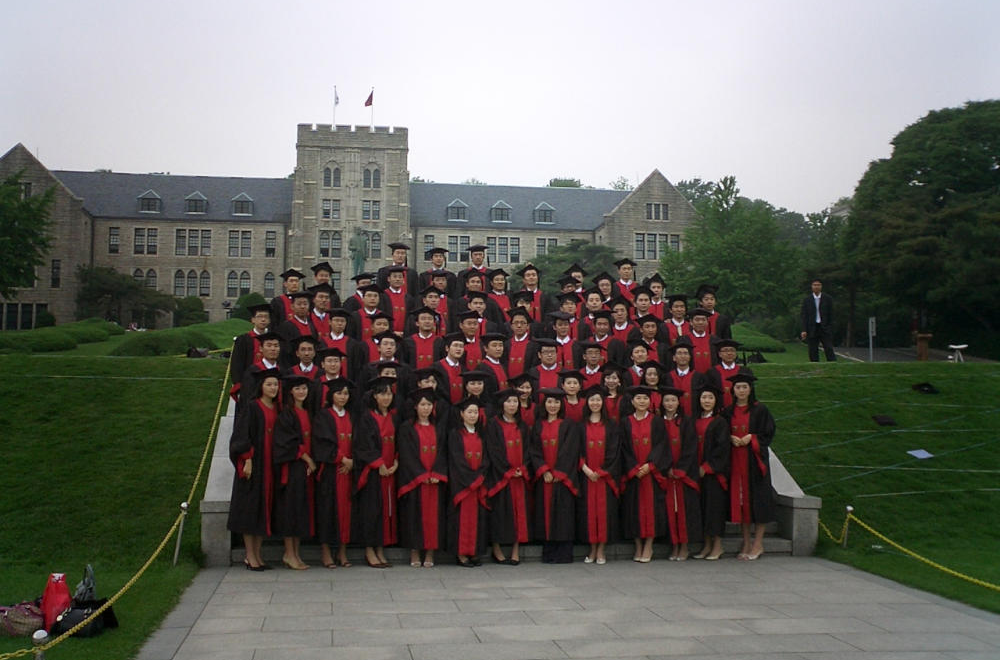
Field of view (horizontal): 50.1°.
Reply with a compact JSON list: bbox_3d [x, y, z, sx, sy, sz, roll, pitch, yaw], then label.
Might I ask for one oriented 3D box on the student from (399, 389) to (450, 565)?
[{"bbox_3d":[-0.727,1.394,10.117,0.520,1.659,0.380,2,-4,-19],"label":"student"}]

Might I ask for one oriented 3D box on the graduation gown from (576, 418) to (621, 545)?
[{"bbox_3d":[0.949,1.449,10.258,0.460,1.195,0.350,0,-4,2],"label":"graduation gown"}]

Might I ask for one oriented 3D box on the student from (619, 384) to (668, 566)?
[{"bbox_3d":[1.406,1.379,10.341,0.490,1.681,0.380,-1,-4,12],"label":"student"}]

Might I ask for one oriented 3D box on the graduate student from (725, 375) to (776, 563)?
[{"bbox_3d":[2.469,1.344,10.587,0.520,1.845,0.400,-3,-5,35],"label":"graduate student"}]

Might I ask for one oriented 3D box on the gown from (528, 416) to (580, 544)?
[{"bbox_3d":[0.528,1.452,10.368,0.520,1.184,0.360,-1,-4,13],"label":"gown"}]

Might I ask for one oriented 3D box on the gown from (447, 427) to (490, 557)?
[{"bbox_3d":[-0.300,1.540,10.148,0.470,1.224,0.360,1,-4,-15],"label":"gown"}]

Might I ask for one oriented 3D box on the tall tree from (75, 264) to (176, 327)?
[{"bbox_3d":[-28.653,-2.589,81.828,8.200,4.808,7.000,1,-4,-9],"label":"tall tree"}]

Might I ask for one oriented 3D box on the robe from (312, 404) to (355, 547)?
[{"bbox_3d":[-1.569,1.362,10.025,0.480,1.304,0.380,3,-5,-34],"label":"robe"}]

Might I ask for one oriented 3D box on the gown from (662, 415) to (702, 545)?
[{"bbox_3d":[1.790,1.484,10.528,0.480,1.261,0.360,-2,-5,29],"label":"gown"}]

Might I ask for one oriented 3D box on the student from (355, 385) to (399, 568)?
[{"bbox_3d":[-1.158,1.329,10.026,0.470,1.728,0.360,4,-5,-37],"label":"student"}]

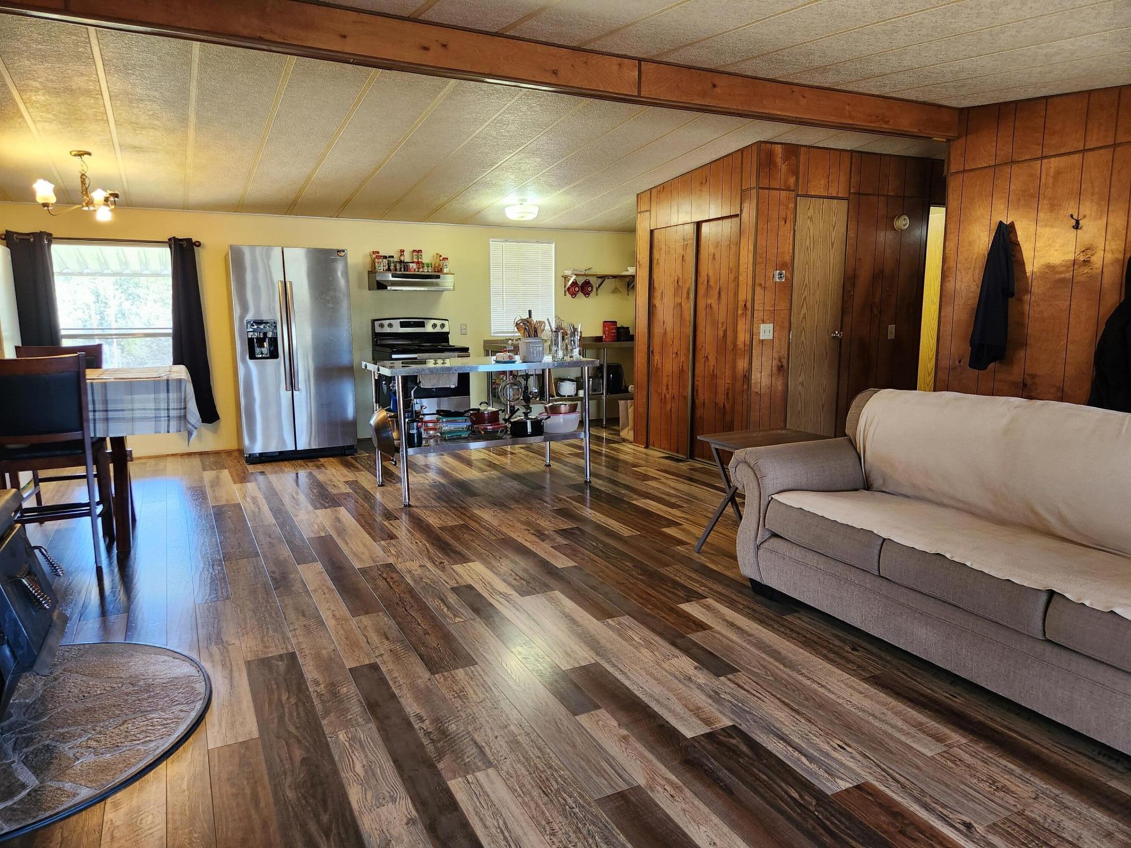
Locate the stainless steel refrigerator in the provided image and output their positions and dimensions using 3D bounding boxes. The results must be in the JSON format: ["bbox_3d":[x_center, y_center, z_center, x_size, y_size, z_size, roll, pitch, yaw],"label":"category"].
[{"bbox_3d":[-2.397,-0.620,6.578,0.908,1.775,0.770,-5,10,-27],"label":"stainless steel refrigerator"}]

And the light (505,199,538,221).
[{"bbox_3d":[-0.385,-1.897,6.664,0.305,0.180,0.305,0,9,0],"label":"light"}]

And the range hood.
[{"bbox_3d":[-1.492,-1.377,7.304,0.755,0.185,0.420,-5,11,-27],"label":"range hood"}]

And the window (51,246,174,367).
[{"bbox_3d":[-3.803,-0.952,6.389,0.980,1.130,0.080,-5,11,-27],"label":"window"}]

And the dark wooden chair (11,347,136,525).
[{"bbox_3d":[-2.938,0.092,4.392,0.450,1.070,0.550,-5,10,-27],"label":"dark wooden chair"}]

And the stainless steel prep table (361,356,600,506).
[{"bbox_3d":[-0.603,-0.005,5.494,1.520,0.900,0.770,-5,10,-27],"label":"stainless steel prep table"}]

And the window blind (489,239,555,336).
[{"bbox_3d":[-0.456,-1.447,8.052,0.745,1.000,0.050,-5,11,-27],"label":"window blind"}]

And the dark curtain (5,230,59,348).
[{"bbox_3d":[-4.268,-0.730,6.104,0.290,1.610,0.100,-5,11,-27],"label":"dark curtain"}]

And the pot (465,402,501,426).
[{"bbox_3d":[-0.599,-0.072,5.602,0.275,0.190,0.225,-5,11,-27],"label":"pot"}]

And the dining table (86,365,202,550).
[{"bbox_3d":[-2.809,0.209,4.181,1.360,0.945,0.930,-4,10,-22],"label":"dining table"}]

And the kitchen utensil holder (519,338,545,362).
[{"bbox_3d":[-0.242,-0.531,5.398,0.152,0.176,0.152,-5,11,-27],"label":"kitchen utensil holder"}]

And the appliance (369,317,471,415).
[{"bbox_3d":[-1.361,-0.396,7.047,0.760,1.180,0.680,-5,10,-27],"label":"appliance"}]

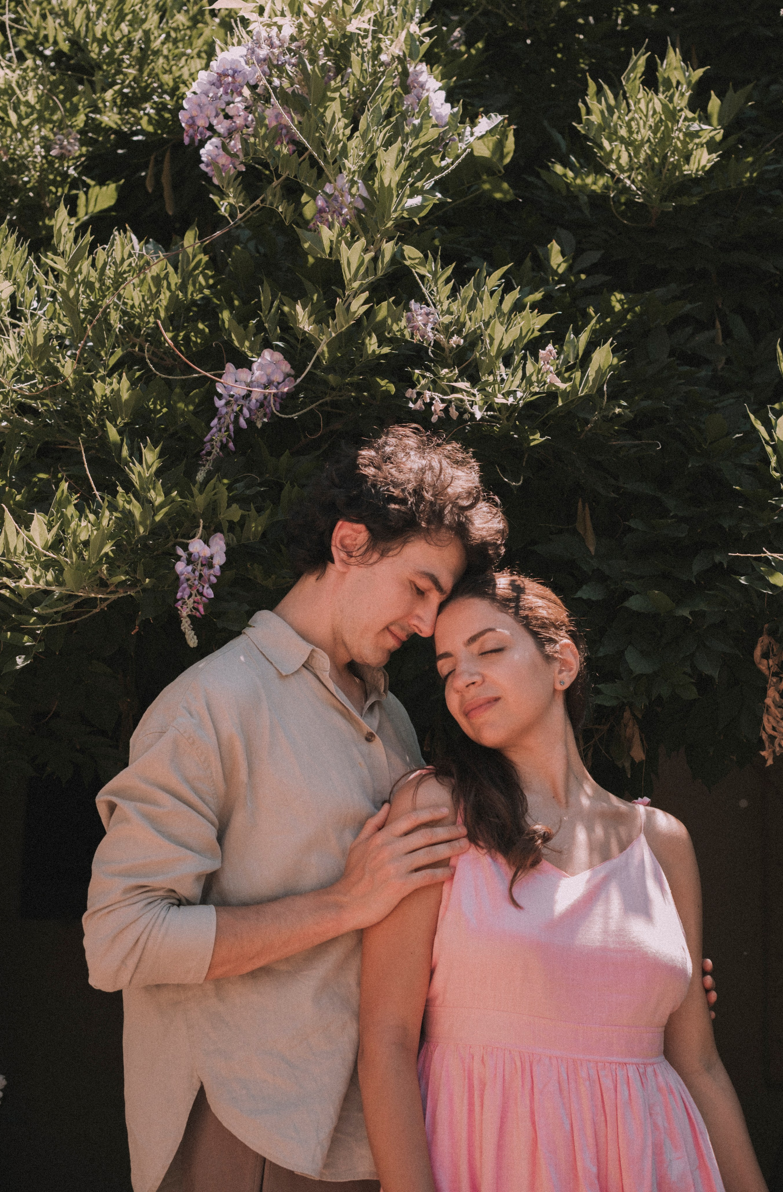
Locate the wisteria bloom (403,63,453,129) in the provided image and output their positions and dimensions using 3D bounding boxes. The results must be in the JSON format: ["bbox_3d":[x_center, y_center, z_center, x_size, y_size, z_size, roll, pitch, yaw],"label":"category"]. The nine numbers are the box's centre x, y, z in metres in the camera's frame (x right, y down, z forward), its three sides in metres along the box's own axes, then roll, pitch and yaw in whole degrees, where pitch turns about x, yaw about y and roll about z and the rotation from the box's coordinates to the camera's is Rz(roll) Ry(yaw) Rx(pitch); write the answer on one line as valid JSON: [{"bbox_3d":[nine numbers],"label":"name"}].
[{"bbox_3d":[0.054,-0.742,2.450,0.070,0.095,0.065,0,-2,0],"label":"wisteria bloom"}]

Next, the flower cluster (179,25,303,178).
[{"bbox_3d":[-0.223,-0.731,2.450,0.183,0.223,0.155,0,-2,0],"label":"flower cluster"}]

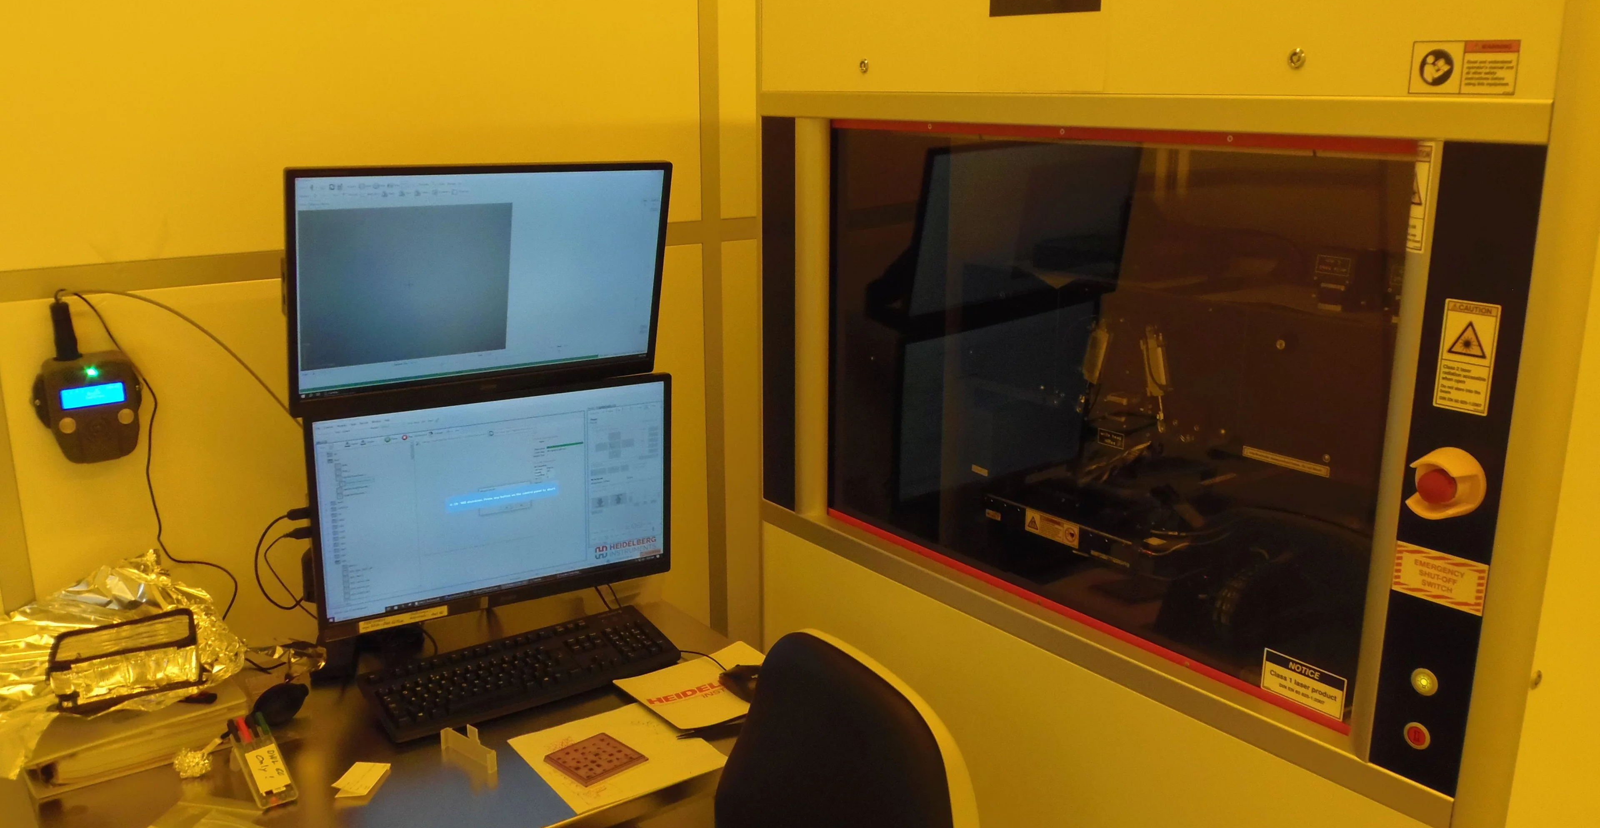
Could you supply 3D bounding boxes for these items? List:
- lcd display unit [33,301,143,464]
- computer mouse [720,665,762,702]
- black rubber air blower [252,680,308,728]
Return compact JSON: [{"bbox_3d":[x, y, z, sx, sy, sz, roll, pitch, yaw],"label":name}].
[{"bbox_3d":[-0.919,-0.042,1.550,0.118,0.205,0.060,-10,18,-32],"label":"lcd display unit"},{"bbox_3d":[-0.063,0.403,1.827,0.113,0.038,0.063,14,20,41],"label":"computer mouse"},{"bbox_3d":[-0.746,0.417,1.712,0.057,0.057,0.120,5,16,19],"label":"black rubber air blower"}]

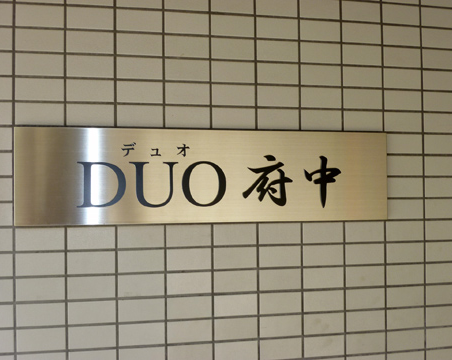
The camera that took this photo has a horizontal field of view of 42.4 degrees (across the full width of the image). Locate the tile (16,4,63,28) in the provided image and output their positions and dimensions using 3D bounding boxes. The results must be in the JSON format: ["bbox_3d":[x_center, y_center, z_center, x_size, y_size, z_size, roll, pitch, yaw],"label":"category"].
[{"bbox_3d":[-0.375,-0.331,1.176,0.095,0.045,0.008,0,-1,-13],"label":"tile"}]

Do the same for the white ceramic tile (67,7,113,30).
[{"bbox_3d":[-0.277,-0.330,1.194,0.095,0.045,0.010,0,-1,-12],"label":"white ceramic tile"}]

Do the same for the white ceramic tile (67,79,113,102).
[{"bbox_3d":[-0.277,-0.182,1.194,0.095,0.045,0.008,0,-2,-13],"label":"white ceramic tile"}]

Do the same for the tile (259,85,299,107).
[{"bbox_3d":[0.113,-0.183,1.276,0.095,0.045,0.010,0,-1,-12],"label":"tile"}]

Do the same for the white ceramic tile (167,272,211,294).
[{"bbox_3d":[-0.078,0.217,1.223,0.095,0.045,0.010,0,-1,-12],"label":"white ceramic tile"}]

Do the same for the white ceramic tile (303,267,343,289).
[{"bbox_3d":[0.214,0.217,1.293,0.096,0.045,0.009,0,-2,-13],"label":"white ceramic tile"}]

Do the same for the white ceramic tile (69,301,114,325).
[{"bbox_3d":[-0.272,0.268,1.183,0.095,0.045,0.008,0,-1,-13],"label":"white ceramic tile"}]

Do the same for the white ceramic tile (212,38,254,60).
[{"bbox_3d":[0.015,-0.282,1.262,0.095,0.045,0.008,0,-1,-13],"label":"white ceramic tile"}]

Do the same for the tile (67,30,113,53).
[{"bbox_3d":[-0.278,-0.282,1.197,0.095,0.045,0.008,0,-2,-13],"label":"tile"}]

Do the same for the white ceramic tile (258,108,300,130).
[{"bbox_3d":[0.114,-0.133,1.281,0.095,0.045,0.008,0,-1,-13],"label":"white ceramic tile"}]

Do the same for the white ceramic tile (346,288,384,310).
[{"bbox_3d":[0.313,0.267,1.315,0.095,0.045,0.008,0,-1,-13],"label":"white ceramic tile"}]

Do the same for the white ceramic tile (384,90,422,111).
[{"bbox_3d":[0.407,-0.184,1.347,0.095,0.045,0.008,0,-1,-13],"label":"white ceramic tile"}]

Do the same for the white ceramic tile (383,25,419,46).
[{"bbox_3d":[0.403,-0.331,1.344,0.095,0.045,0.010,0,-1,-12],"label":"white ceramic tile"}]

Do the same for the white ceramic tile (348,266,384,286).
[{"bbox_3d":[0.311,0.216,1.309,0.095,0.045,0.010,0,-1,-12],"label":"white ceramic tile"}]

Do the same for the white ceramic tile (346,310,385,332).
[{"bbox_3d":[0.313,0.316,1.314,0.095,0.045,0.008,0,-2,-13],"label":"white ceramic tile"}]

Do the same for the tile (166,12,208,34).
[{"bbox_3d":[-0.083,-0.332,1.242,0.095,0.045,0.008,0,-1,-13],"label":"tile"}]

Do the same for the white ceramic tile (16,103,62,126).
[{"bbox_3d":[-0.374,-0.132,1.171,0.095,0.045,0.008,0,-2,-13],"label":"white ceramic tile"}]

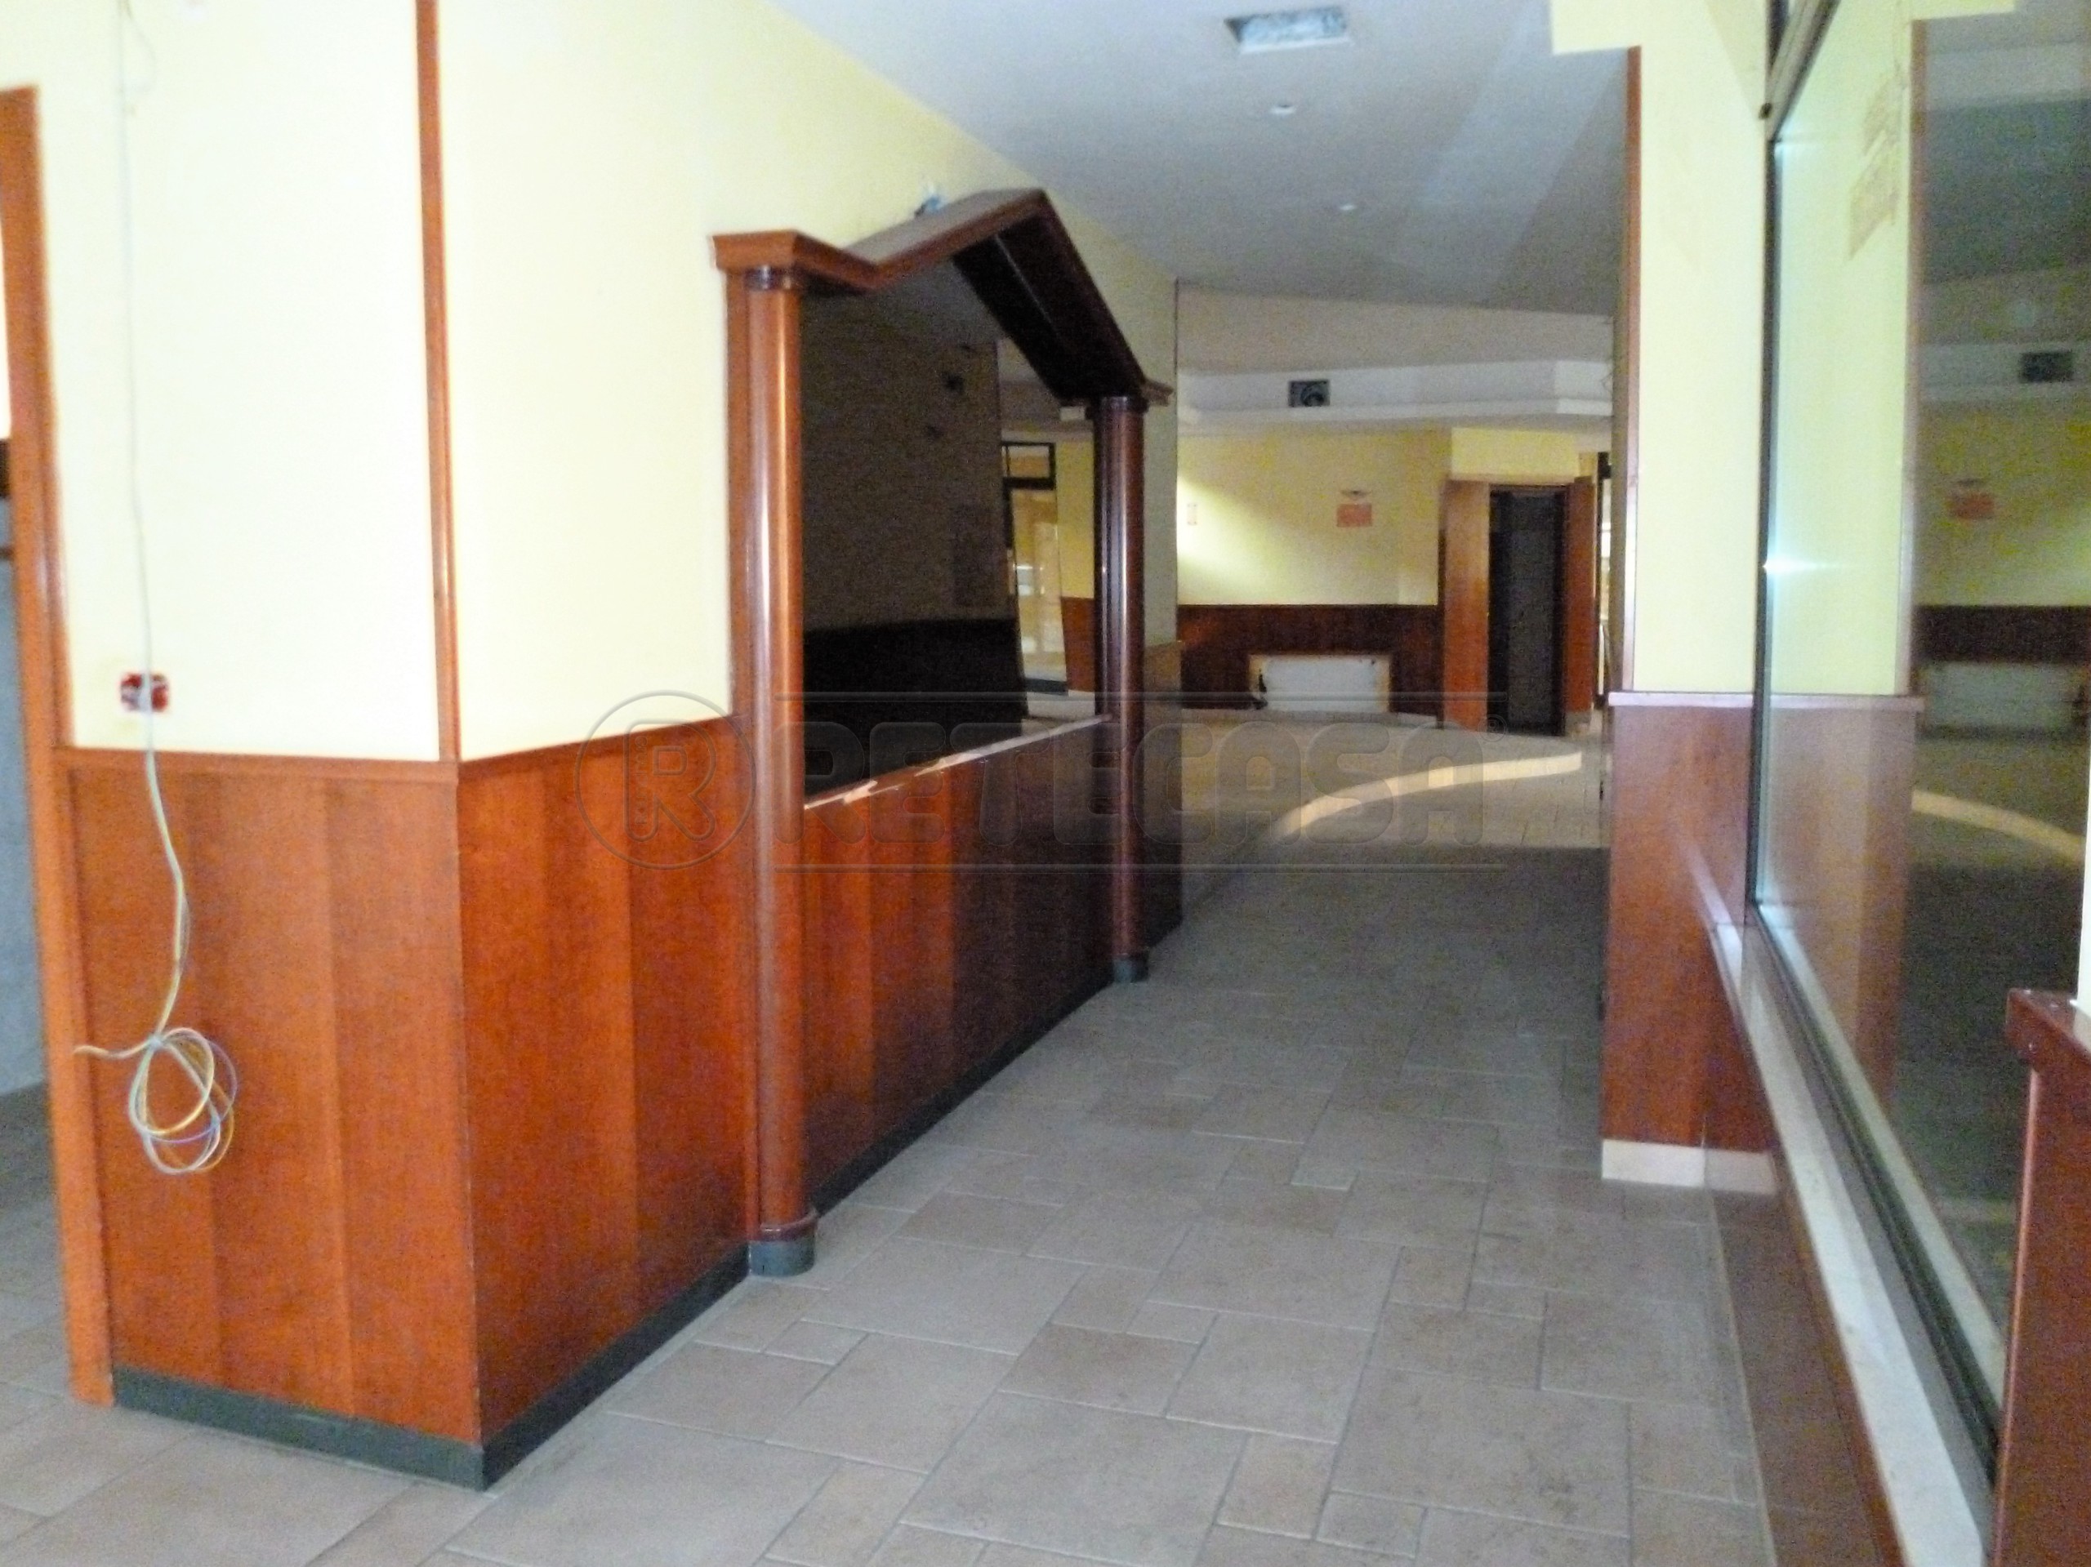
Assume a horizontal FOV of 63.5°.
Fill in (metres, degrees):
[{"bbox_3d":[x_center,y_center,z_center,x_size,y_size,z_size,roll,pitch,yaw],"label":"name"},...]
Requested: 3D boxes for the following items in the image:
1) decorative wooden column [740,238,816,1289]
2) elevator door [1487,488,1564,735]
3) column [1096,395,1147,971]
[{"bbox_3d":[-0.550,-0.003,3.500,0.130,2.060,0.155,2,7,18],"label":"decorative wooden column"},{"bbox_3d":[4.261,-1.520,15.000,0.690,2.170,0.100,2,7,18],"label":"elevator door"},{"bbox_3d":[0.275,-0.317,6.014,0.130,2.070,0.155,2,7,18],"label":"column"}]

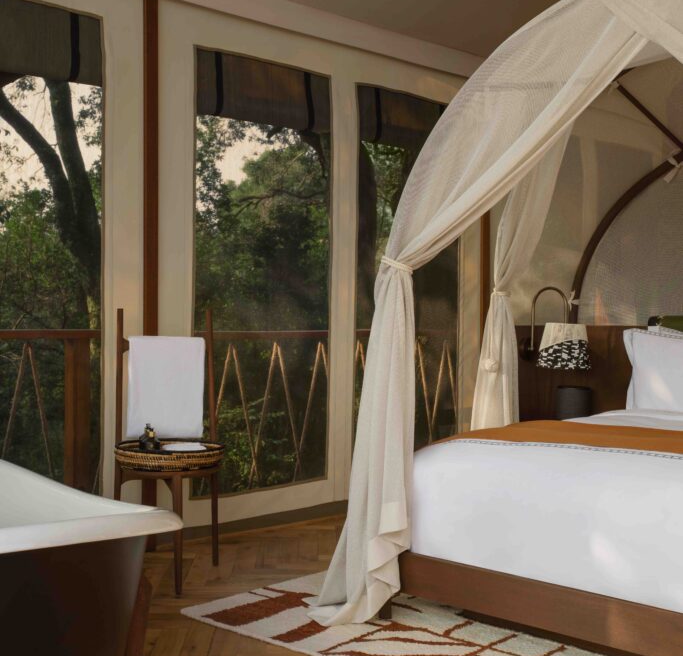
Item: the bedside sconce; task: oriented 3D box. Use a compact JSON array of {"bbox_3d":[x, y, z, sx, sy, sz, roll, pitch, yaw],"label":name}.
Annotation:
[{"bbox_3d":[1.104,0.001,5.292,0.278,0.429,0.394,0,0,-44],"label":"bedside sconce"}]

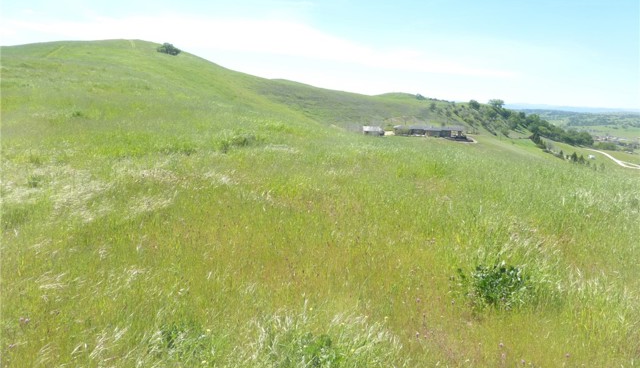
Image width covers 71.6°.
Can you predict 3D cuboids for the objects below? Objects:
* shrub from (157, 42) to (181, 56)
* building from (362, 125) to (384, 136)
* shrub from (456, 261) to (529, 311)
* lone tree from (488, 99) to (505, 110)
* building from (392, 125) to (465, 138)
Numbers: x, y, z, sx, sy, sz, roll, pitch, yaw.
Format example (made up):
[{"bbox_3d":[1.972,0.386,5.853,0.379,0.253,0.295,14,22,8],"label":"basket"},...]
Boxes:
[{"bbox_3d":[-61.460,-54.564,180.000,9.500,5.200,8.500,1,10,0],"label":"shrub"},{"bbox_3d":[22.696,-22.910,190.000,8.800,4.200,7.000,2,10,6],"label":"building"},{"bbox_3d":[1.672,0.984,4.300,0.720,0.440,0.620,1,10,0],"label":"shrub"},{"bbox_3d":[111.382,-50.169,280.000,10.000,7.800,9.500,1,10,0],"label":"lone tree"},{"bbox_3d":[46.462,-22.481,190.000,30.000,5.000,13.500,2,10,3],"label":"building"}]

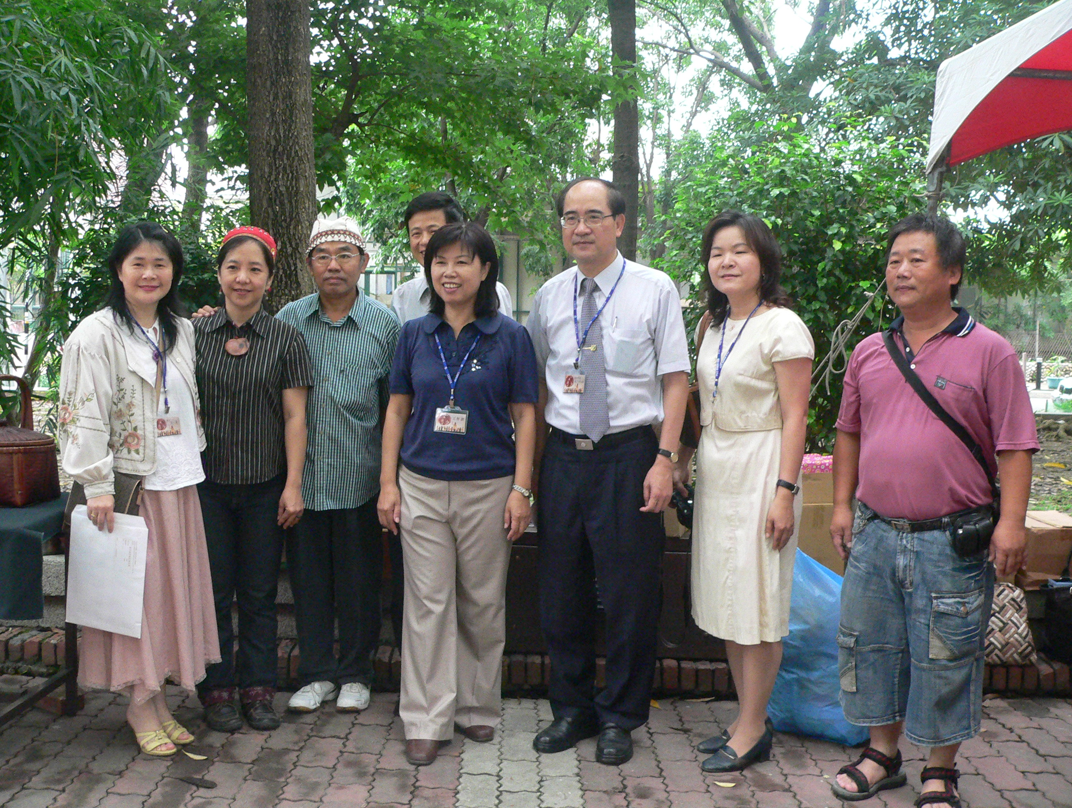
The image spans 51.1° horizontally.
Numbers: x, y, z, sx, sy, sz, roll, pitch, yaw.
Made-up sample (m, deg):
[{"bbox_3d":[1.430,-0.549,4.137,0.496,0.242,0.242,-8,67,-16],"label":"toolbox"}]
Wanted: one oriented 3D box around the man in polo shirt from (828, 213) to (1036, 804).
[{"bbox_3d":[1.113,0.284,3.163,0.590,1.650,0.370,5,6,42],"label":"man in polo shirt"}]

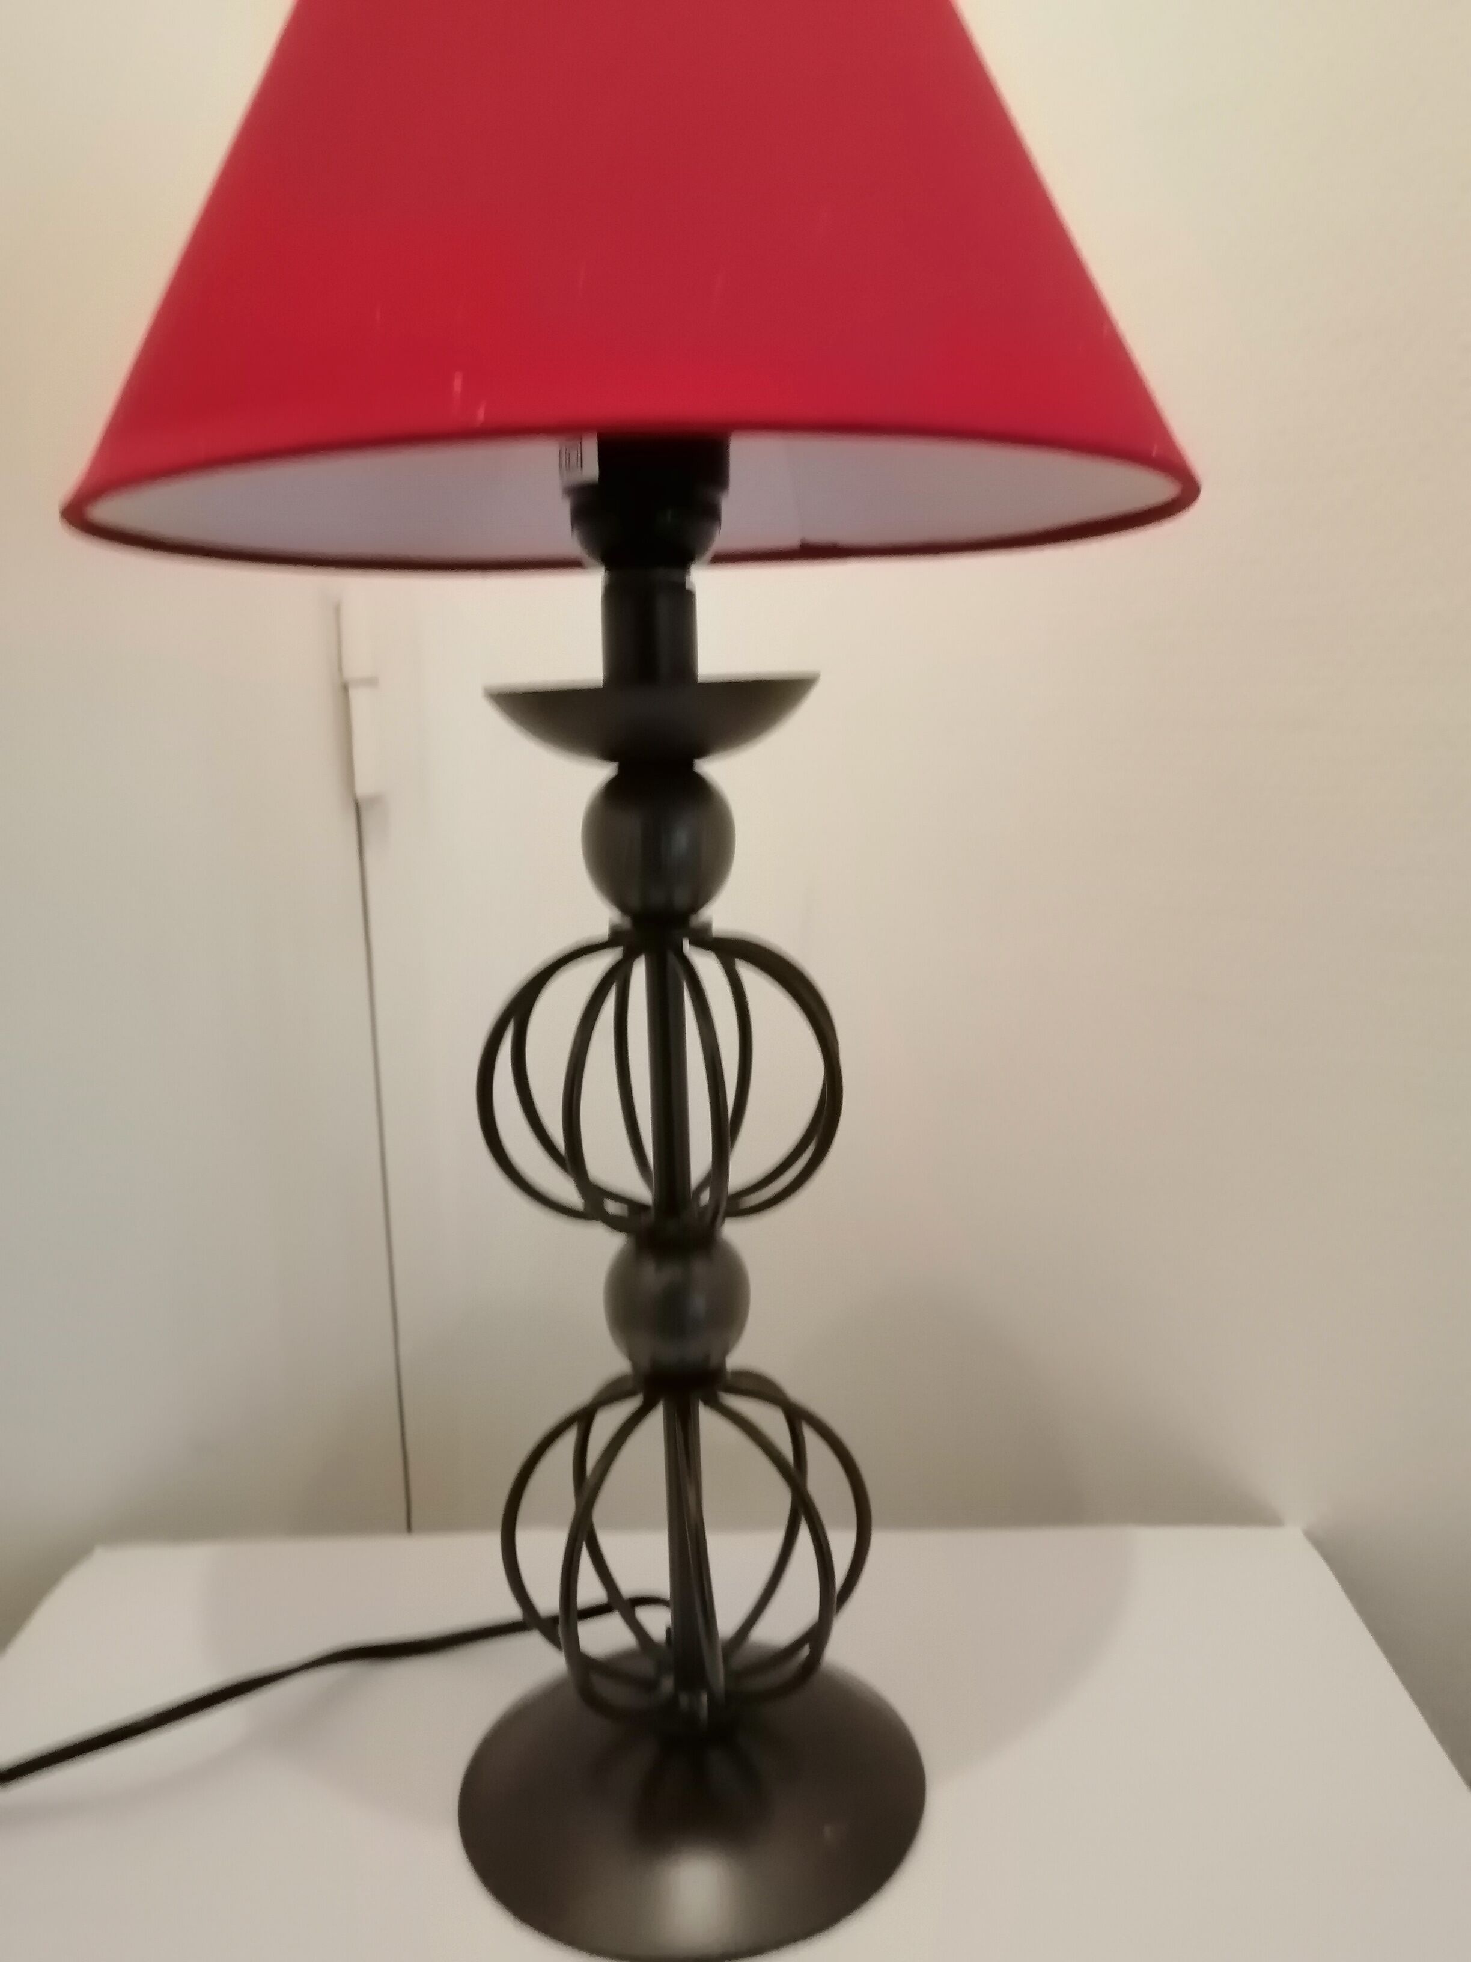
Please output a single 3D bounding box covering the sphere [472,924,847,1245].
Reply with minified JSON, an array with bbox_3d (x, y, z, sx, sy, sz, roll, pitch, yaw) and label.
[{"bbox_3d":[-0.020,0.028,0.437,0.113,0.092,0.113,-2,11,0],"label":"sphere"}]

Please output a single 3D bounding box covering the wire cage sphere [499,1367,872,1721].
[{"bbox_3d":[-0.016,0.176,0.466,0.114,0.112,0.114,-2,11,0],"label":"wire cage sphere"}]

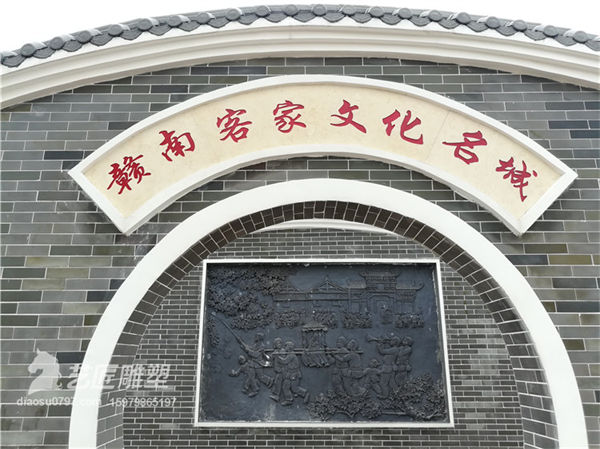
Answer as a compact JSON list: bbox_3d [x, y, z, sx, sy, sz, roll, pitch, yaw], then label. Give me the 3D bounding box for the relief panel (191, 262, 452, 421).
[{"bbox_3d":[0.309,1.545,6.055,3.328,2.177,0.100,0,-16,1],"label":"relief panel"}]

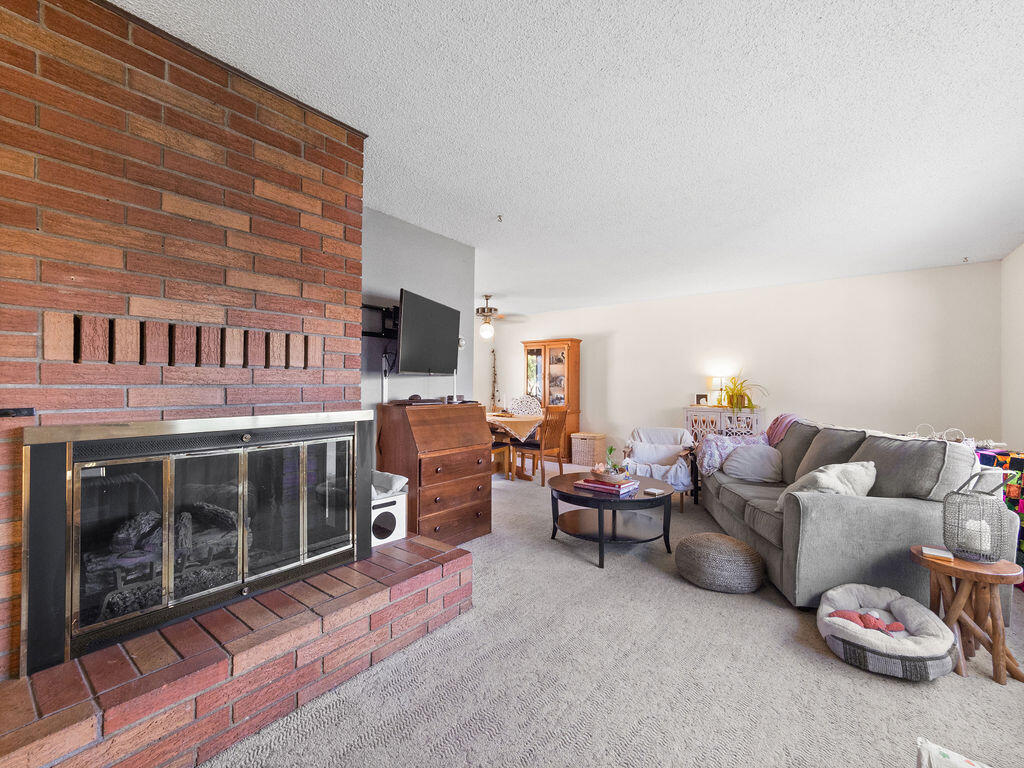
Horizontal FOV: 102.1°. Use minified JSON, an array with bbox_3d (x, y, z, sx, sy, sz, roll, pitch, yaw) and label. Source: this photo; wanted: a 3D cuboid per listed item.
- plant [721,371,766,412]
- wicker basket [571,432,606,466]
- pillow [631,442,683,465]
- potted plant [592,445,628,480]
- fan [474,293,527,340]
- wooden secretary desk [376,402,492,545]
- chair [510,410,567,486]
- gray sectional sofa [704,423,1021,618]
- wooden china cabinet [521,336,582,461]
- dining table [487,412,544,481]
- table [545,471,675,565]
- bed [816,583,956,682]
[{"bbox_3d":[2.955,0.109,5.264,0.550,0.480,0.480,0,0,36],"label":"plant"},{"bbox_3d":[1.174,0.980,6.338,0.400,0.465,0.360,0,0,36],"label":"wicker basket"},{"bbox_3d":[1.513,0.701,4.334,0.530,0.250,0.150,2,-30,27],"label":"pillow"},{"bbox_3d":[0.770,0.607,3.228,0.270,0.270,0.200,0,0,11],"label":"potted plant"},{"bbox_3d":[-0.343,-0.949,5.812,1.120,0.600,1.120,0,0,36],"label":"fan"},{"bbox_3d":[-0.583,0.677,3.210,0.470,1.050,0.735,0,0,39],"label":"wooden secretary desk"},{"bbox_3d":[0.365,0.739,5.166,0.550,0.940,0.450,0,0,43],"label":"chair"},{"bbox_3d":[2.181,0.756,3.084,0.980,0.890,1.960,0,0,11],"label":"gray sectional sofa"},{"bbox_3d":[0.648,0.255,6.852,0.890,1.920,0.420,0,0,36],"label":"wooden china cabinet"},{"bbox_3d":[-0.111,0.827,5.463,1.180,0.765,1.180,0,0,38],"label":"dining table"},{"bbox_3d":[0.730,0.974,3.082,0.905,0.455,0.905,0,0,0],"label":"table"},{"bbox_3d":[1.680,1.112,1.891,0.540,0.170,0.440,0,0,-40],"label":"bed"}]

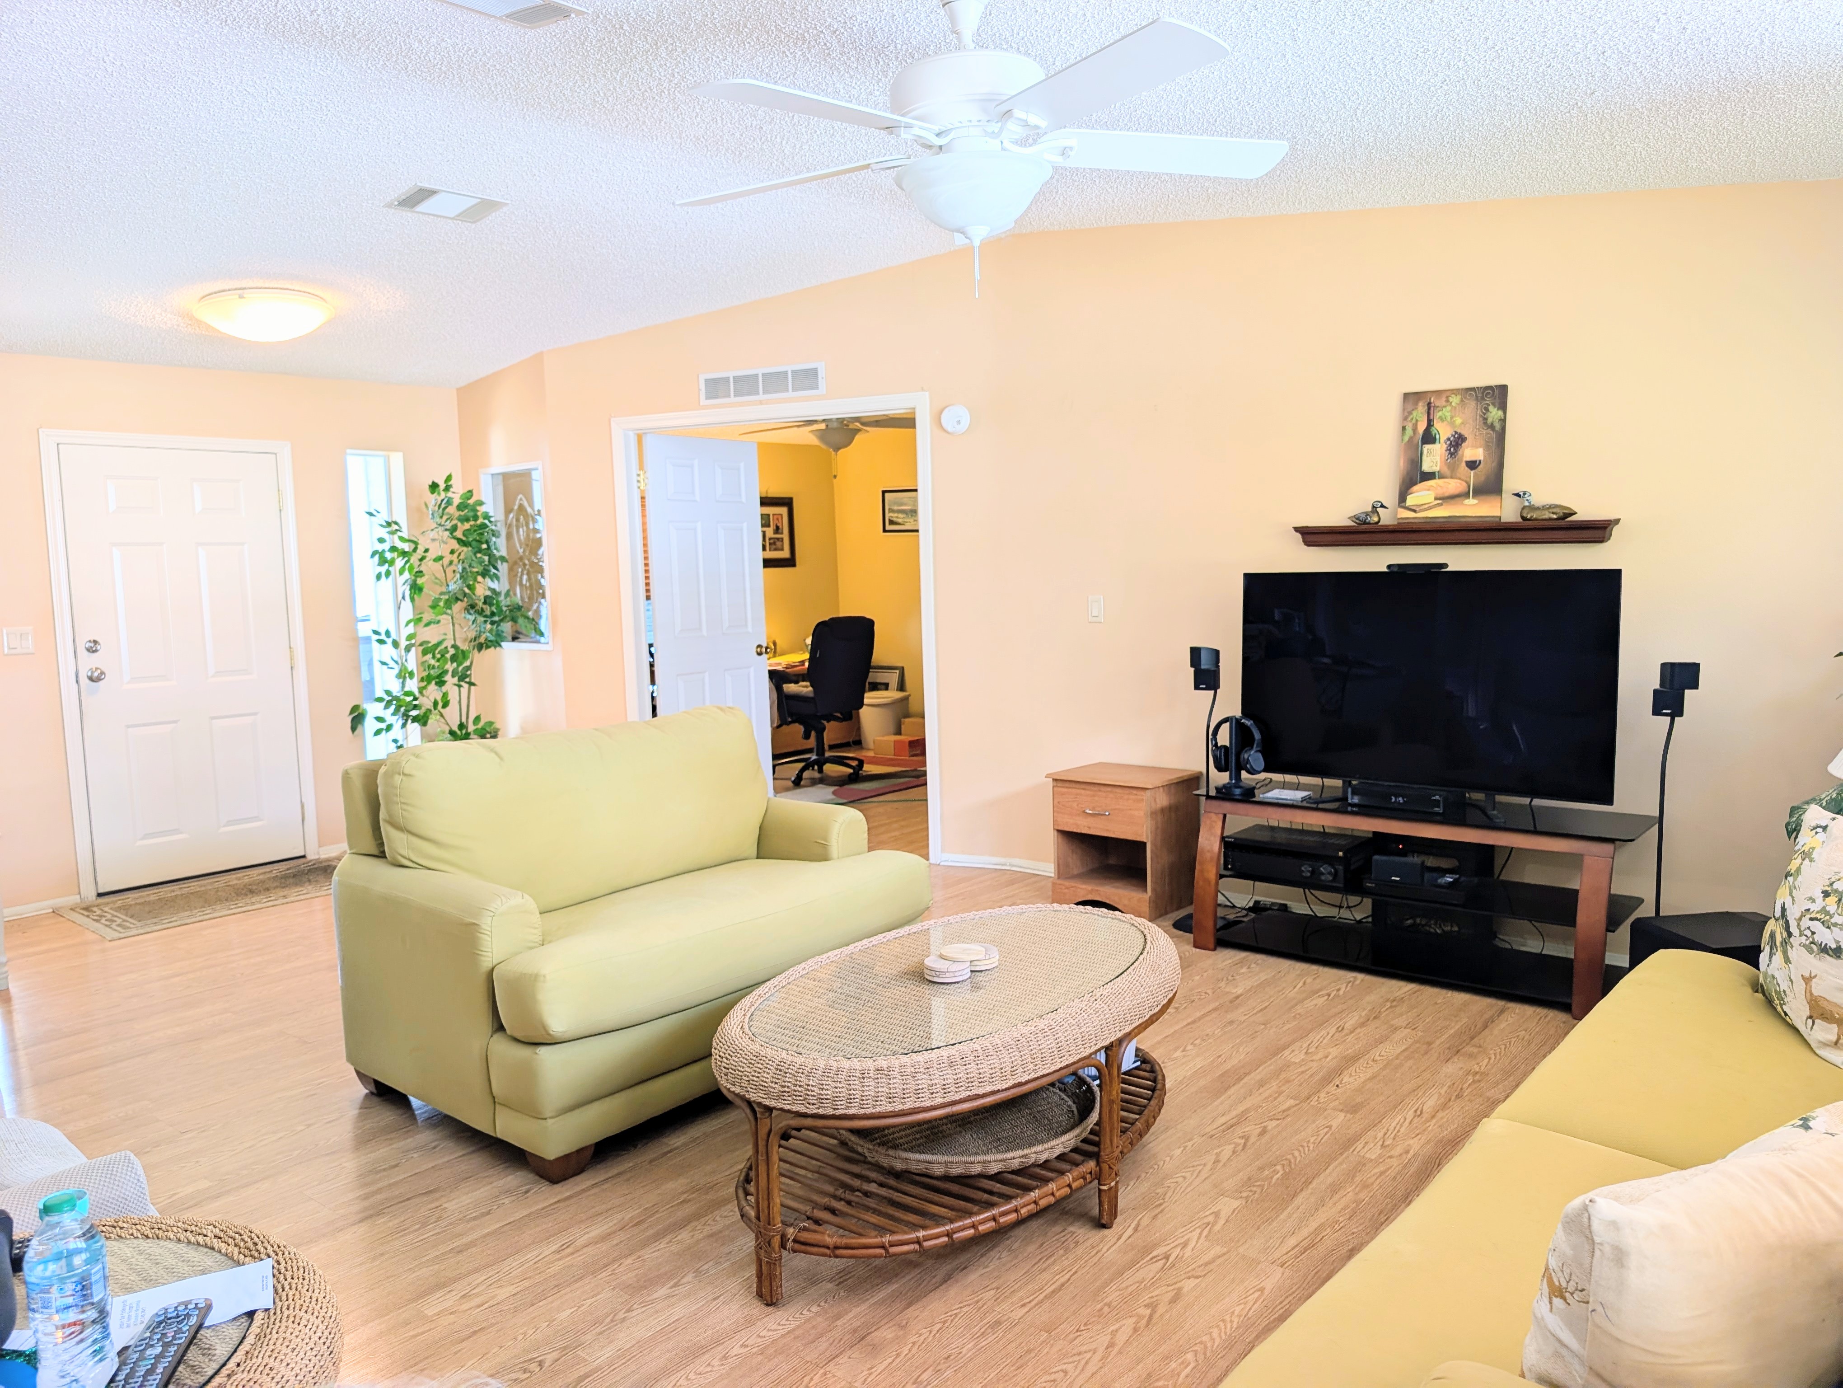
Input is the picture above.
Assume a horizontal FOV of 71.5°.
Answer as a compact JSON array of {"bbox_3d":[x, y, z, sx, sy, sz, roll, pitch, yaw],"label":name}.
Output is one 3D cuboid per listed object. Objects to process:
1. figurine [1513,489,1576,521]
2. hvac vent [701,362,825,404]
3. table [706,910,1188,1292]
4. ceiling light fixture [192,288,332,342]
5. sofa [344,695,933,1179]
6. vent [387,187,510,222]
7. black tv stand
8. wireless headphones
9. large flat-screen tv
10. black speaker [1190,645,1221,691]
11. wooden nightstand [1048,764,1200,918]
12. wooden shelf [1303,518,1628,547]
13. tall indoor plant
[{"bbox_3d":[2.104,-0.632,4.320,0.202,0.102,0.085,4,8,33],"label":"figurine"},{"bbox_3d":[-0.775,-1.532,6.319,0.780,0.153,0.025,3,7,31],"label":"hvac vent"},{"bbox_3d":[0.116,0.884,2.964,0.790,0.495,1.400,5,9,40],"label":"table"},{"bbox_3d":[-2.552,-1.477,4.990,0.475,0.140,0.475,-6,3,34],"label":"ceiling light fixture"},{"bbox_3d":[-0.773,0.581,3.692,0.940,0.950,1.360,5,9,40],"label":"sofa"},{"bbox_3d":[-1.661,-1.703,4.481,0.215,0.030,0.338,-6,1,44],"label":"vent"},{"bbox_3d":[1.669,0.662,4.386,1.424,0.568,0.448,4,8,35],"label":"black tv stand"},{"bbox_3d":[1.139,0.187,4.610,0.180,0.215,0.085,5,9,40],"label":"wireless headphones"},{"bbox_3d":[1.689,-0.048,4.376,1.240,0.734,0.070,4,8,38],"label":"large flat-screen tv"},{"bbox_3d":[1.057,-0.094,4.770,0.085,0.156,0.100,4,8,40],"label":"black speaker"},{"bbox_3d":[0.839,0.603,5.346,0.479,0.536,0.428,4,8,37],"label":"wooden nightstand"},{"bbox_3d":[1.877,-0.569,4.558,1.067,0.077,0.160,4,8,37],"label":"wooden shelf"},{"bbox_3d":[-2.354,-0.125,6.279,0.780,1.879,0.740,4,8,37],"label":"tall indoor plant"}]

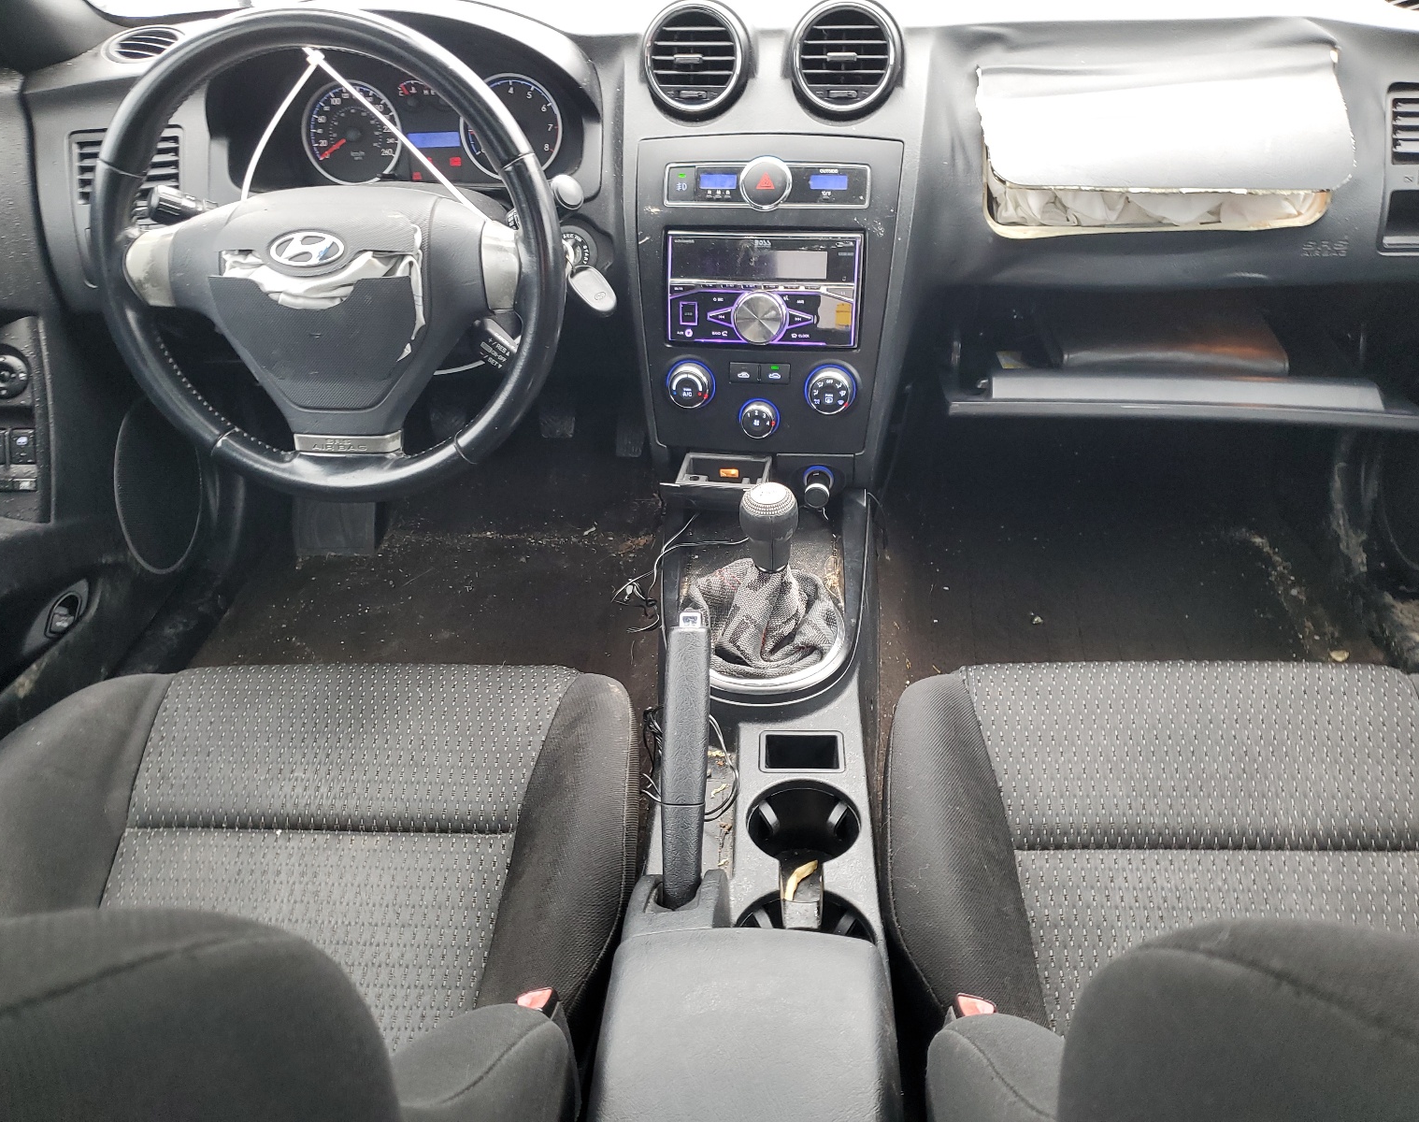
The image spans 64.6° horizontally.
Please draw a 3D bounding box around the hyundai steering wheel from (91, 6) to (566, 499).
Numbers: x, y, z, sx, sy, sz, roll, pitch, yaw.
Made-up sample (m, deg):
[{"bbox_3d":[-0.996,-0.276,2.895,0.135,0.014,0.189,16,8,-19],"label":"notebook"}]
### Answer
[{"bbox_3d":[-0.305,-0.242,0.925,0.385,0.385,0.090,1,17,3],"label":"hyundai steering wheel"}]

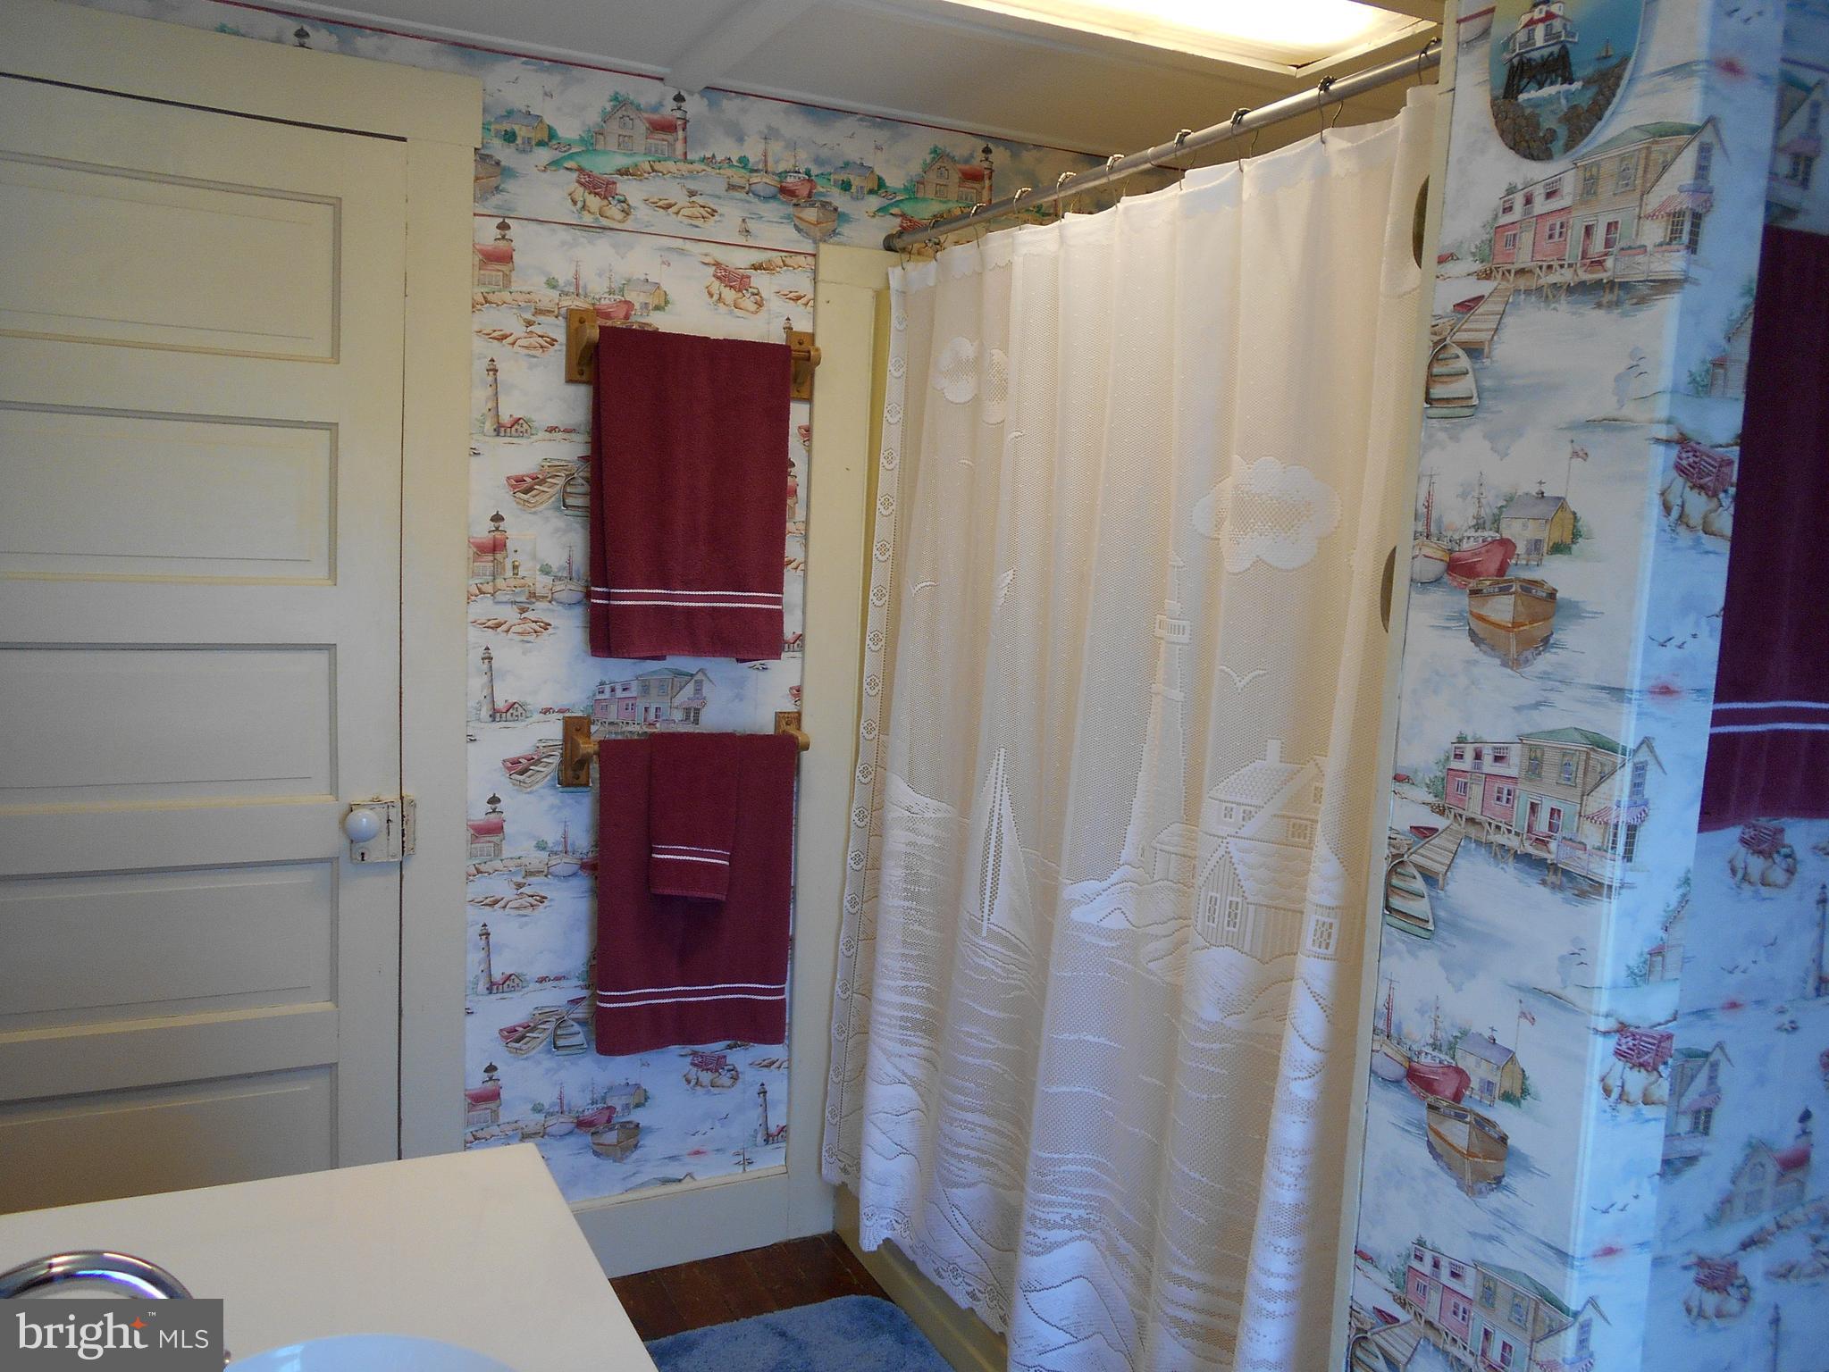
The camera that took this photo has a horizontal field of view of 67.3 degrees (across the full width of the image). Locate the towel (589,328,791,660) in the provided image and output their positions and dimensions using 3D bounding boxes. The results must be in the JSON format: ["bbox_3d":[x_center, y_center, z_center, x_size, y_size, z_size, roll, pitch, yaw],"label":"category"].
[{"bbox_3d":[-0.393,-0.330,2.428,0.353,0.565,0.060,-1,7,-27],"label":"towel"}]

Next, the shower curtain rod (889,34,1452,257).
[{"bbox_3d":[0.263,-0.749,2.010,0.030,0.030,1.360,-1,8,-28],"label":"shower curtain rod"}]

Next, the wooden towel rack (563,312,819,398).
[{"bbox_3d":[-0.373,-0.586,2.427,0.457,0.121,0.082,-1,7,-27],"label":"wooden towel rack"}]

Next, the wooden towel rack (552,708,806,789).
[{"bbox_3d":[-0.403,0.119,2.503,0.457,0.122,0.082,-1,7,-27],"label":"wooden towel rack"}]

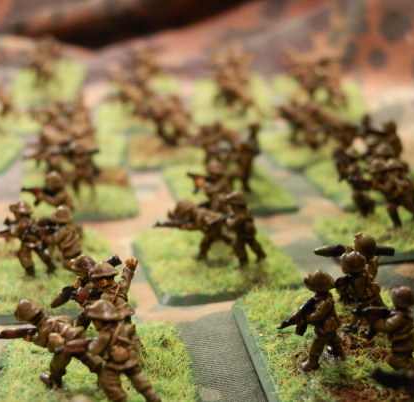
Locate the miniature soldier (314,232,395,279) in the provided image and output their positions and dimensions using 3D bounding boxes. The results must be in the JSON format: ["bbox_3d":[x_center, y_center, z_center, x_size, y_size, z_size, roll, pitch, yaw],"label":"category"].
[{"bbox_3d":[0.028,0.014,0.181,0.015,0.017,0.009,-1,15,0],"label":"miniature soldier"}]

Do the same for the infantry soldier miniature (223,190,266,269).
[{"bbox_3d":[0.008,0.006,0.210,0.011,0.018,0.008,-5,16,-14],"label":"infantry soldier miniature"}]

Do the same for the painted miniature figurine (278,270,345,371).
[{"bbox_3d":[0.017,0.019,0.152,0.012,0.016,0.008,-5,15,-14],"label":"painted miniature figurine"}]

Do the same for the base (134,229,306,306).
[{"bbox_3d":[0.001,0.013,0.220,0.032,0.004,0.050,-5,16,-12],"label":"base"}]

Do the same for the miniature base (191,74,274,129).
[{"bbox_3d":[0.010,-0.042,0.389,0.032,0.004,0.050,-1,26,0],"label":"miniature base"}]

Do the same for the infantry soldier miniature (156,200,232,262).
[{"bbox_3d":[-0.003,0.006,0.208,0.018,0.013,0.008,-3,15,-6],"label":"infantry soldier miniature"}]

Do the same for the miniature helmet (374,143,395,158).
[{"bbox_3d":[0.045,-0.013,0.241,0.005,0.003,0.005,-1,15,0],"label":"miniature helmet"}]

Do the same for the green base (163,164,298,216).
[{"bbox_3d":[0.005,-0.004,0.279,0.032,0.004,0.050,-4,15,-8],"label":"green base"}]

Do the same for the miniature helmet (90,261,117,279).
[{"bbox_3d":[-0.017,0.011,0.156,0.004,0.002,0.005,3,16,17],"label":"miniature helmet"}]

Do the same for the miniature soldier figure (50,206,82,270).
[{"bbox_3d":[-0.031,0.009,0.205,0.010,0.017,0.008,1,15,7],"label":"miniature soldier figure"}]

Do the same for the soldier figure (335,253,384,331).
[{"bbox_3d":[0.027,0.016,0.166,0.009,0.015,0.008,11,20,40],"label":"soldier figure"}]

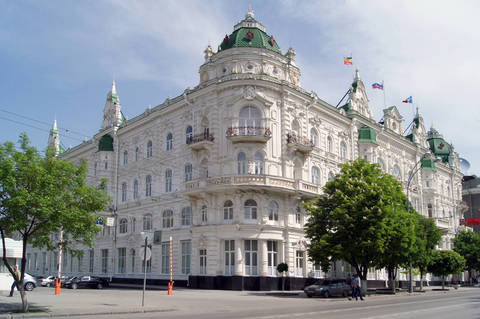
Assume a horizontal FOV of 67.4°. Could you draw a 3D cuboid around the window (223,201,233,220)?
[{"bbox_3d":[-1.150,5.120,36.090,1.050,2.000,0.300,-8,-16,29],"label":"window"}]

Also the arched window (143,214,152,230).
[{"bbox_3d":[-12.100,8.246,47.295,1.800,2.200,0.300,-15,-23,40],"label":"arched window"}]

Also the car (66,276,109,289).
[{"bbox_3d":[-17.169,13.807,40.300,4.450,1.430,1.750,11,-20,-32],"label":"car"}]

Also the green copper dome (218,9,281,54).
[{"bbox_3d":[1.288,-16.629,46.295,7.900,6.200,7.800,0,-14,2],"label":"green copper dome"}]

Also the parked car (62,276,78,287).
[{"bbox_3d":[-22.154,15.985,47.000,1.780,1.460,4.400,-13,-20,39],"label":"parked car"}]

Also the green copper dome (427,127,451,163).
[{"bbox_3d":[47.794,-3.482,86.365,4.400,7.800,4.400,0,-17,0],"label":"green copper dome"}]

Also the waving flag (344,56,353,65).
[{"bbox_3d":[16.799,-15.328,55.677,1.350,1.100,0.300,2,-9,-14],"label":"waving flag"}]

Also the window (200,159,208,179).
[{"bbox_3d":[-4.177,1.059,42.314,1.150,2.300,0.300,-7,-11,36],"label":"window"}]

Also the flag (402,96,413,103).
[{"bbox_3d":[30.861,-11.043,66.302,1.612,1.180,0.400,2,-14,-5],"label":"flag"}]

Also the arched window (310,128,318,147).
[{"bbox_3d":[9.299,-2.783,44.884,1.450,2.150,0.300,9,-13,-44],"label":"arched window"}]

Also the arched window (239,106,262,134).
[{"bbox_3d":[1.130,-4.070,37.980,2.350,2.950,0.350,0,-14,0],"label":"arched window"}]

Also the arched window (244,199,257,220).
[{"bbox_3d":[1.174,5.293,38.361,1.371,2.162,0.300,0,-14,2],"label":"arched window"}]

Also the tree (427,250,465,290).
[{"bbox_3d":[22.525,12.145,39.417,4.200,4.500,4.100,-3,-10,20],"label":"tree"}]

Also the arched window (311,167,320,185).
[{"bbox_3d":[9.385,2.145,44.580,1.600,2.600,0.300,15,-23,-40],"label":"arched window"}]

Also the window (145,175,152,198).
[{"bbox_3d":[-12.536,3.647,49.457,1.186,2.834,0.250,-13,-19,42],"label":"window"}]

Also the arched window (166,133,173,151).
[{"bbox_3d":[-9.331,-2.390,47.794,1.023,2.270,0.250,-13,-19,42],"label":"arched window"}]

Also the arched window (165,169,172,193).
[{"bbox_3d":[-9.113,2.750,46.219,1.350,3.000,0.300,-15,-23,40],"label":"arched window"}]

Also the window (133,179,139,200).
[{"bbox_3d":[-14.756,4.257,51.021,1.250,2.800,0.300,-8,-12,41],"label":"window"}]

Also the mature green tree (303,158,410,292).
[{"bbox_3d":[9.342,5.327,28.591,8.000,10.700,7.800,-3,-10,20],"label":"mature green tree"}]

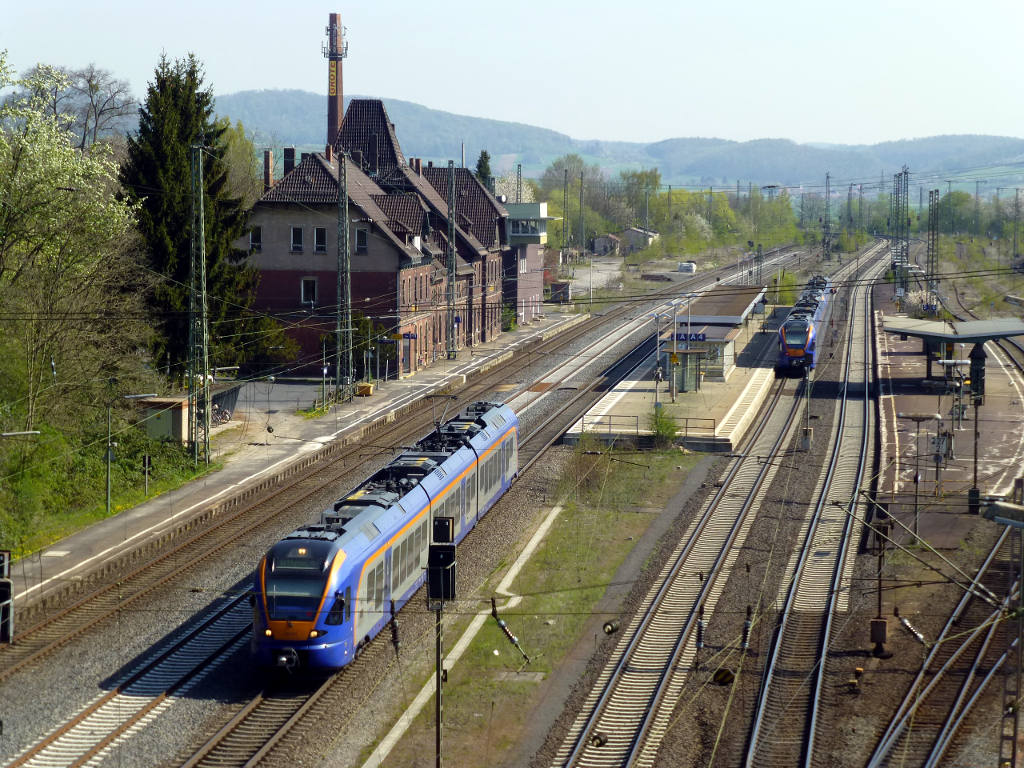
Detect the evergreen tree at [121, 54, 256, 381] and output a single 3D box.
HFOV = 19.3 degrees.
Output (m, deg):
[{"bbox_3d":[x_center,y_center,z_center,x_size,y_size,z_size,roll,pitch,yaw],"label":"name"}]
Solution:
[{"bbox_3d":[-21.872,-11.122,204.000,8.800,22.200,8.800,0,4,0],"label":"evergreen tree"}]

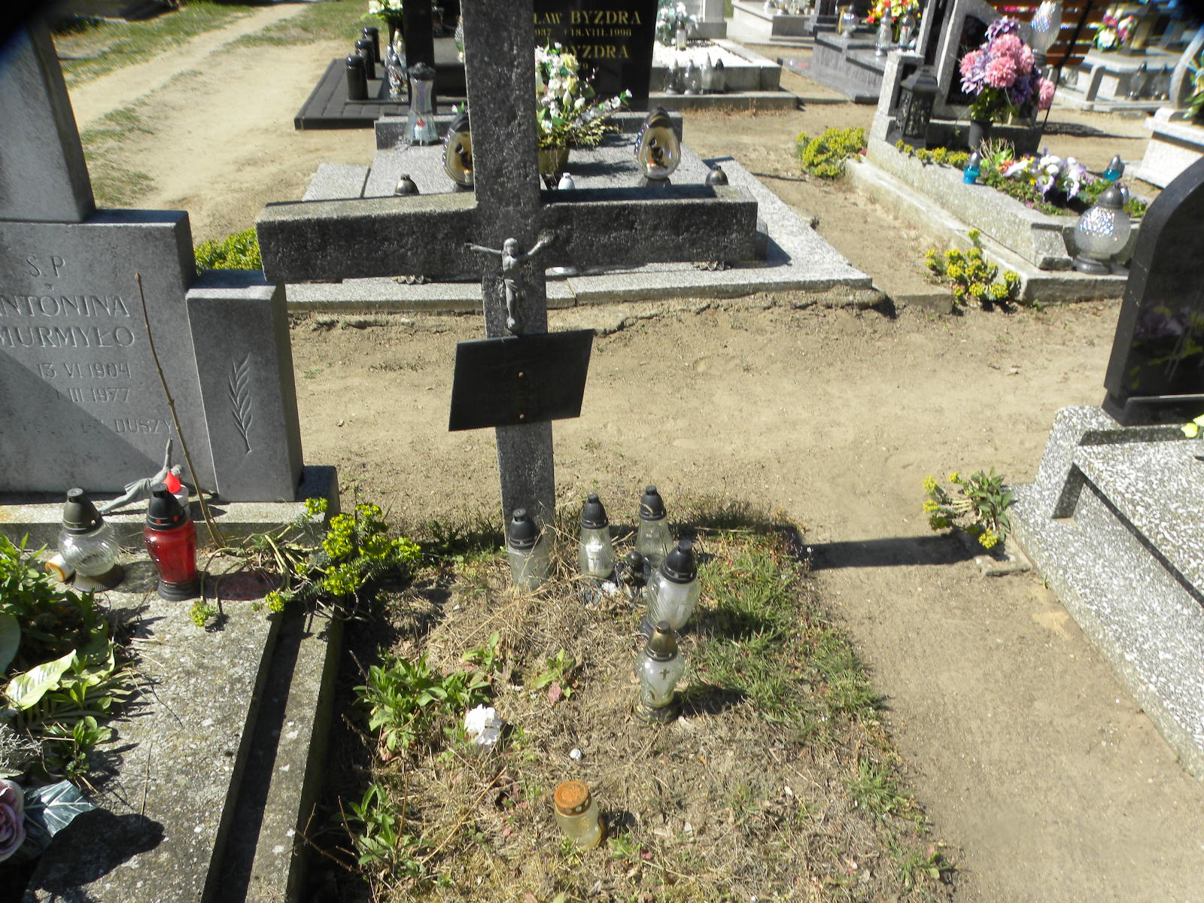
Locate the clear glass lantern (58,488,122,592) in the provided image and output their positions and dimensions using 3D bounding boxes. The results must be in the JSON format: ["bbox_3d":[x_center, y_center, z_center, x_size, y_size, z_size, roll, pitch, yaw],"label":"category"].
[{"bbox_3d":[-1.137,0.190,1.998,0.129,0.239,0.129,-14,37,-30],"label":"clear glass lantern"}]

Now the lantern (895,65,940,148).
[{"bbox_3d":[1.911,-2.076,5.460,0.190,0.450,0.190,-3,31,-8],"label":"lantern"}]

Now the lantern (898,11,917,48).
[{"bbox_3d":[3.105,-4.287,9.200,0.175,0.400,0.175,-3,31,-8],"label":"lantern"}]

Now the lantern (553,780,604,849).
[{"bbox_3d":[-0.047,0.683,1.688,0.075,0.135,0.075,-10,31,6],"label":"lantern"}]

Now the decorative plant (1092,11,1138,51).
[{"bbox_3d":[4.430,-3.631,7.800,0.360,0.330,0.300,16,35,23],"label":"decorative plant"}]

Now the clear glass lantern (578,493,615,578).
[{"bbox_3d":[-0.015,0.201,2.200,0.095,0.237,0.095,-3,31,-8],"label":"clear glass lantern"}]

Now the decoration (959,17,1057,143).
[{"bbox_3d":[2.370,-2.160,5.300,0.570,0.710,0.460,-2,31,-8],"label":"decoration"}]

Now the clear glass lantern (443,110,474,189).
[{"bbox_3d":[-0.694,-1.547,4.620,0.220,0.380,0.180,-3,31,-8],"label":"clear glass lantern"}]

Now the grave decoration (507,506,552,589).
[{"bbox_3d":[-0.194,0.247,2.292,0.105,0.230,0.105,-8,32,-6],"label":"grave decoration"}]

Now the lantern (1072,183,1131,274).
[{"bbox_3d":[2.271,-1.009,4.100,0.250,0.380,0.250,-3,31,-8],"label":"lantern"}]

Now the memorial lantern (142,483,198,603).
[{"bbox_3d":[-0.936,0.194,1.957,0.114,0.280,0.114,-10,36,-26],"label":"memorial lantern"}]

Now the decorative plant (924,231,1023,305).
[{"bbox_3d":[1.658,-0.829,4.009,0.420,0.270,0.360,-2,31,-8],"label":"decorative plant"}]

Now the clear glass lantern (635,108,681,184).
[{"bbox_3d":[0.298,-1.611,4.780,0.220,0.380,0.180,-3,31,-8],"label":"clear glass lantern"}]

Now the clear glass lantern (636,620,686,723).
[{"bbox_3d":[0.123,0.463,1.903,0.103,0.261,0.103,6,32,5],"label":"clear glass lantern"}]

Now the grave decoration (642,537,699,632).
[{"bbox_3d":[0.173,0.323,2.145,0.125,0.266,0.125,15,32,7],"label":"grave decoration"}]

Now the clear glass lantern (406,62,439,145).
[{"bbox_3d":[-1.004,-1.895,4.944,0.175,0.400,0.175,-5,32,-9],"label":"clear glass lantern"}]

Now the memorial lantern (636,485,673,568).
[{"bbox_3d":[0.138,0.200,2.358,0.096,0.245,0.096,-2,32,3],"label":"memorial lantern"}]

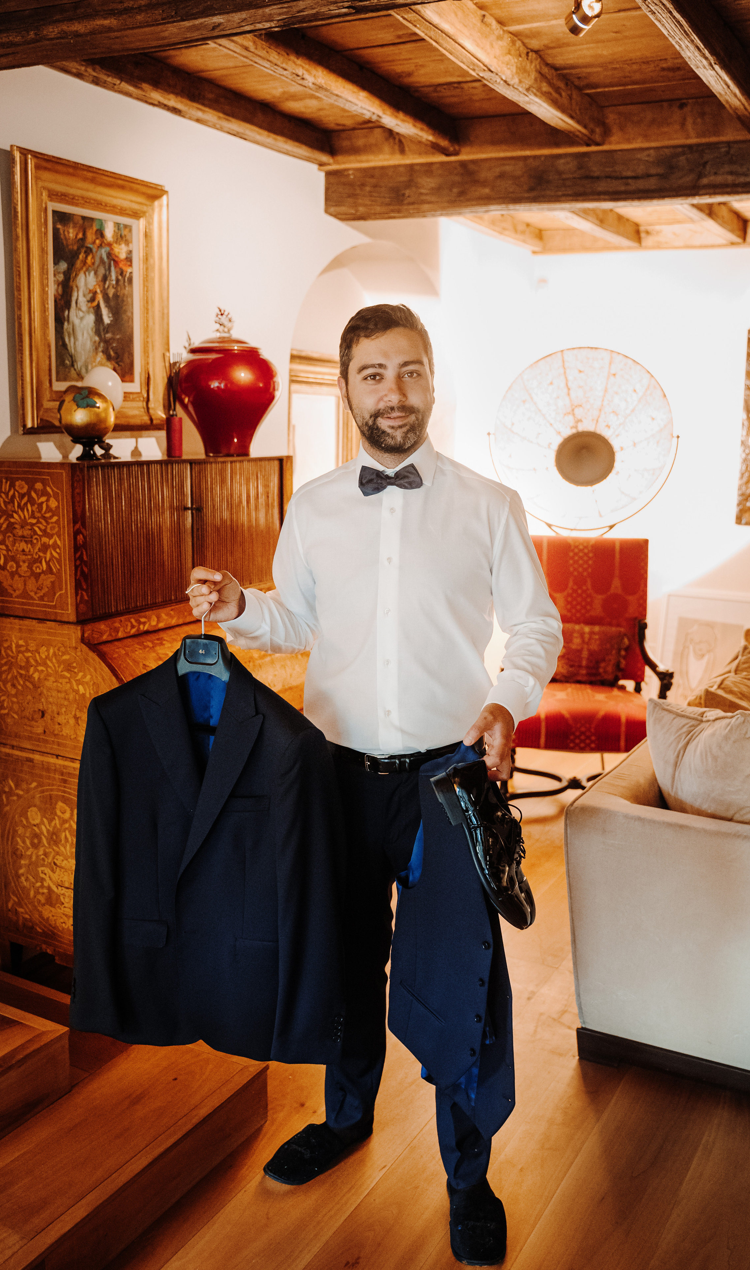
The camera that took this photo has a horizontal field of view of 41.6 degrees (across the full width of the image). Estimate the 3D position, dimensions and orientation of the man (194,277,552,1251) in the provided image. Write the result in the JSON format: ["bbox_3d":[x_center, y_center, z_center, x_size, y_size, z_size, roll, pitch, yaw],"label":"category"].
[{"bbox_3d":[0.015,0.281,1.928,0.671,1.790,0.425,2,11,9],"label":"man"}]

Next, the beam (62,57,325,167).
[{"bbox_3d":[-0.509,-1.621,2.994,0.110,0.090,1.270,8,13,31],"label":"beam"}]

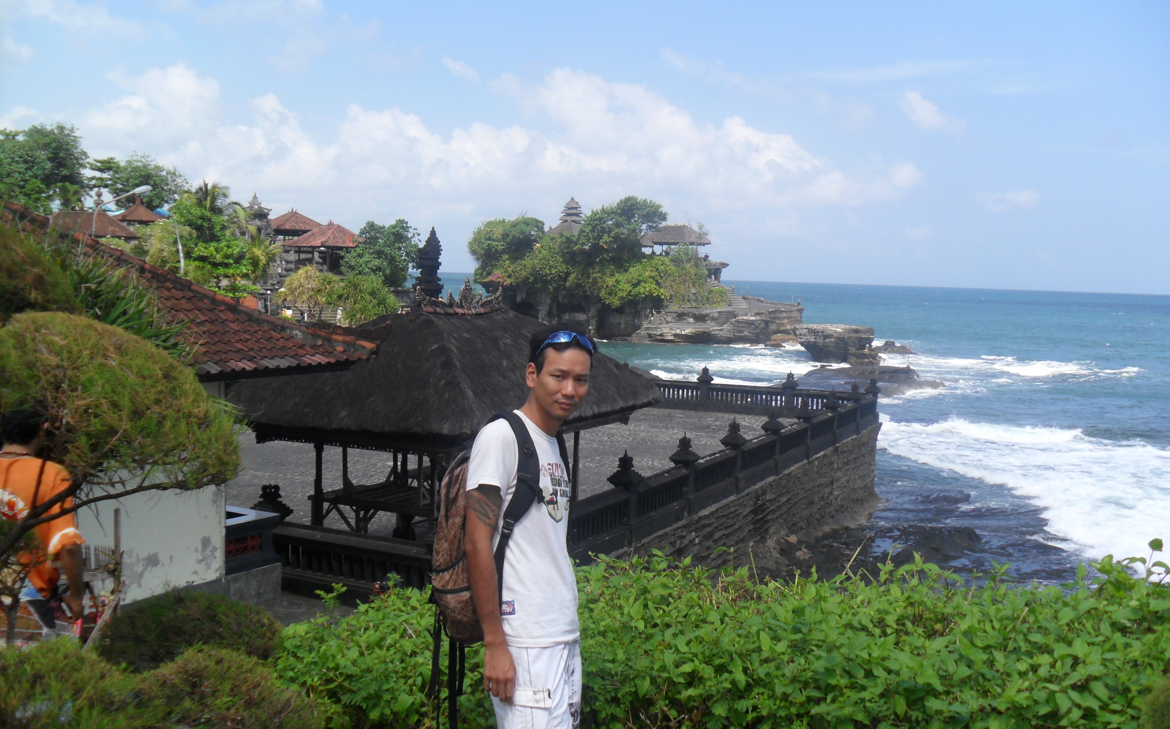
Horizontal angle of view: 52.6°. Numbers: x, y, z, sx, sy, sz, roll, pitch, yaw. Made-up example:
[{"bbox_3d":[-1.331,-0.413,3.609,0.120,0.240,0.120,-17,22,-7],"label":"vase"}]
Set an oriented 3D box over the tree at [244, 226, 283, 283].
[{"bbox_3d":[-21.790,-7.325,80.000,2.600,4.200,2.600,2,4,0],"label":"tree"}]

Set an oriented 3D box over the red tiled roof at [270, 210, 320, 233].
[{"bbox_3d":[-25.841,-12.818,106.000,4.300,2.100,4.500,4,5,25],"label":"red tiled roof"}]

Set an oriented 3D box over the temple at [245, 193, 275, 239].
[{"bbox_3d":[-26.919,-12.078,98.000,2.600,4.400,2.400,4,5,25],"label":"temple"}]

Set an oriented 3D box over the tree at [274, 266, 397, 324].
[{"bbox_3d":[-16.484,-4.430,78.000,7.600,4.200,5.000,2,4,0],"label":"tree"}]

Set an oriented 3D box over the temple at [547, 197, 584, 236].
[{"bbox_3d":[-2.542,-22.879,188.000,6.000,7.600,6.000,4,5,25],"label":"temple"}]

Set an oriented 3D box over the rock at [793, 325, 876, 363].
[{"bbox_3d":[29.694,-2.434,140.000,9.300,4.400,7.500,2,4,0],"label":"rock"}]

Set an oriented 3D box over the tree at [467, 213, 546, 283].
[{"bbox_3d":[-11.897,-17.536,178.000,12.000,10.500,11.000,2,4,0],"label":"tree"}]

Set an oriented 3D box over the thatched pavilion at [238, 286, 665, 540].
[{"bbox_3d":[-2.689,0.788,28.107,5.660,5.250,10.140,4,5,25],"label":"thatched pavilion"}]

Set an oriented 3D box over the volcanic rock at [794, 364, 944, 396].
[{"bbox_3d":[26.910,1.541,114.000,15.500,1.700,19.000,2,4,0],"label":"volcanic rock"}]

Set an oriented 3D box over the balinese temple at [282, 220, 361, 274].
[{"bbox_3d":[-20.954,-9.333,94.000,4.200,4.400,4.800,4,5,25],"label":"balinese temple"}]

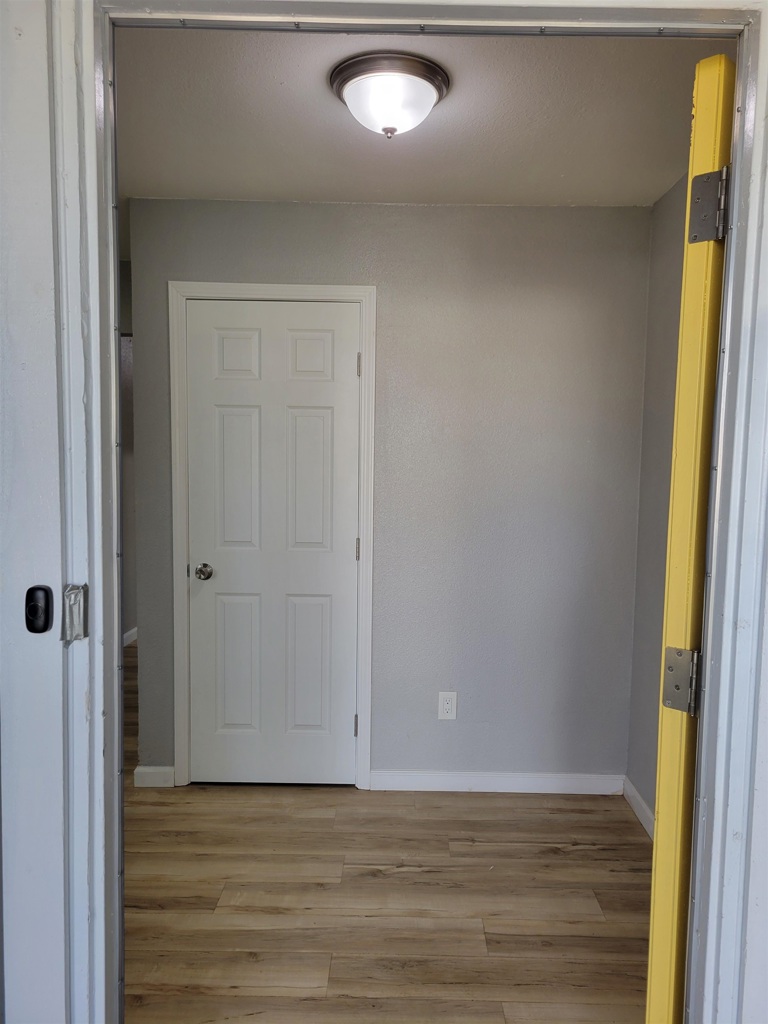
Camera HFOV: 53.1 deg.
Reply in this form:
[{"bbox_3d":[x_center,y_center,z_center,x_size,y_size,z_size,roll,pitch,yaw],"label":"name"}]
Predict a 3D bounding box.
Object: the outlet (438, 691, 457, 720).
[{"bbox_3d":[0.272,0.825,3.273,0.072,0.117,0.009,1,5,0],"label":"outlet"}]

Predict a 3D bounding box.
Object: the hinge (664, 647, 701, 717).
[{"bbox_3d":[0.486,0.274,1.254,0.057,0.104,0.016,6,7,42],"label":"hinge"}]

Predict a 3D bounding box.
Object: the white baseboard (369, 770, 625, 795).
[{"bbox_3d":[0.489,1.163,3.301,1.095,0.083,0.015,1,5,0],"label":"white baseboard"}]

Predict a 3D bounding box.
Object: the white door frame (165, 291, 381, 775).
[{"bbox_3d":[-0.464,0.131,3.229,0.839,2.118,0.060,1,5,0],"label":"white door frame"}]

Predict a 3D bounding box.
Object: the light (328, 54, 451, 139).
[{"bbox_3d":[0.016,-1.069,2.033,0.318,0.156,0.318,1,5,0],"label":"light"}]

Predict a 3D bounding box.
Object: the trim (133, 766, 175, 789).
[{"bbox_3d":[-0.983,1.138,3.300,0.171,0.086,0.015,1,5,0],"label":"trim"}]

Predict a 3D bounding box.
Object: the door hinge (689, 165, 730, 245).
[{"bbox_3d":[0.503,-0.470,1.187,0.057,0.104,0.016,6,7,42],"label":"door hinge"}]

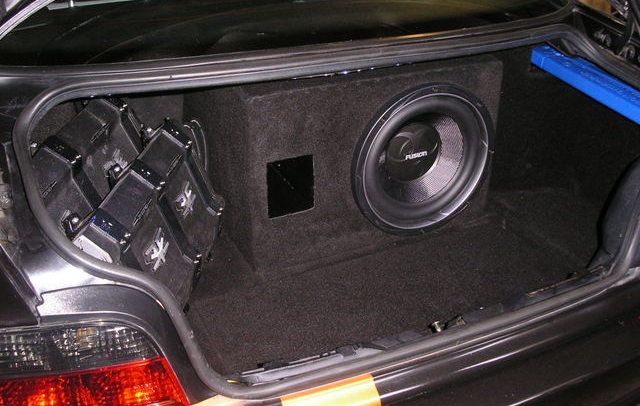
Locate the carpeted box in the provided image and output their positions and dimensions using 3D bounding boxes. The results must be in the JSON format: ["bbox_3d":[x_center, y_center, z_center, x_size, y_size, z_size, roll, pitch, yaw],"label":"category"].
[{"bbox_3d":[0.024,-0.161,1.526,0.520,0.340,0.460,-11,28,-21],"label":"carpeted box"}]

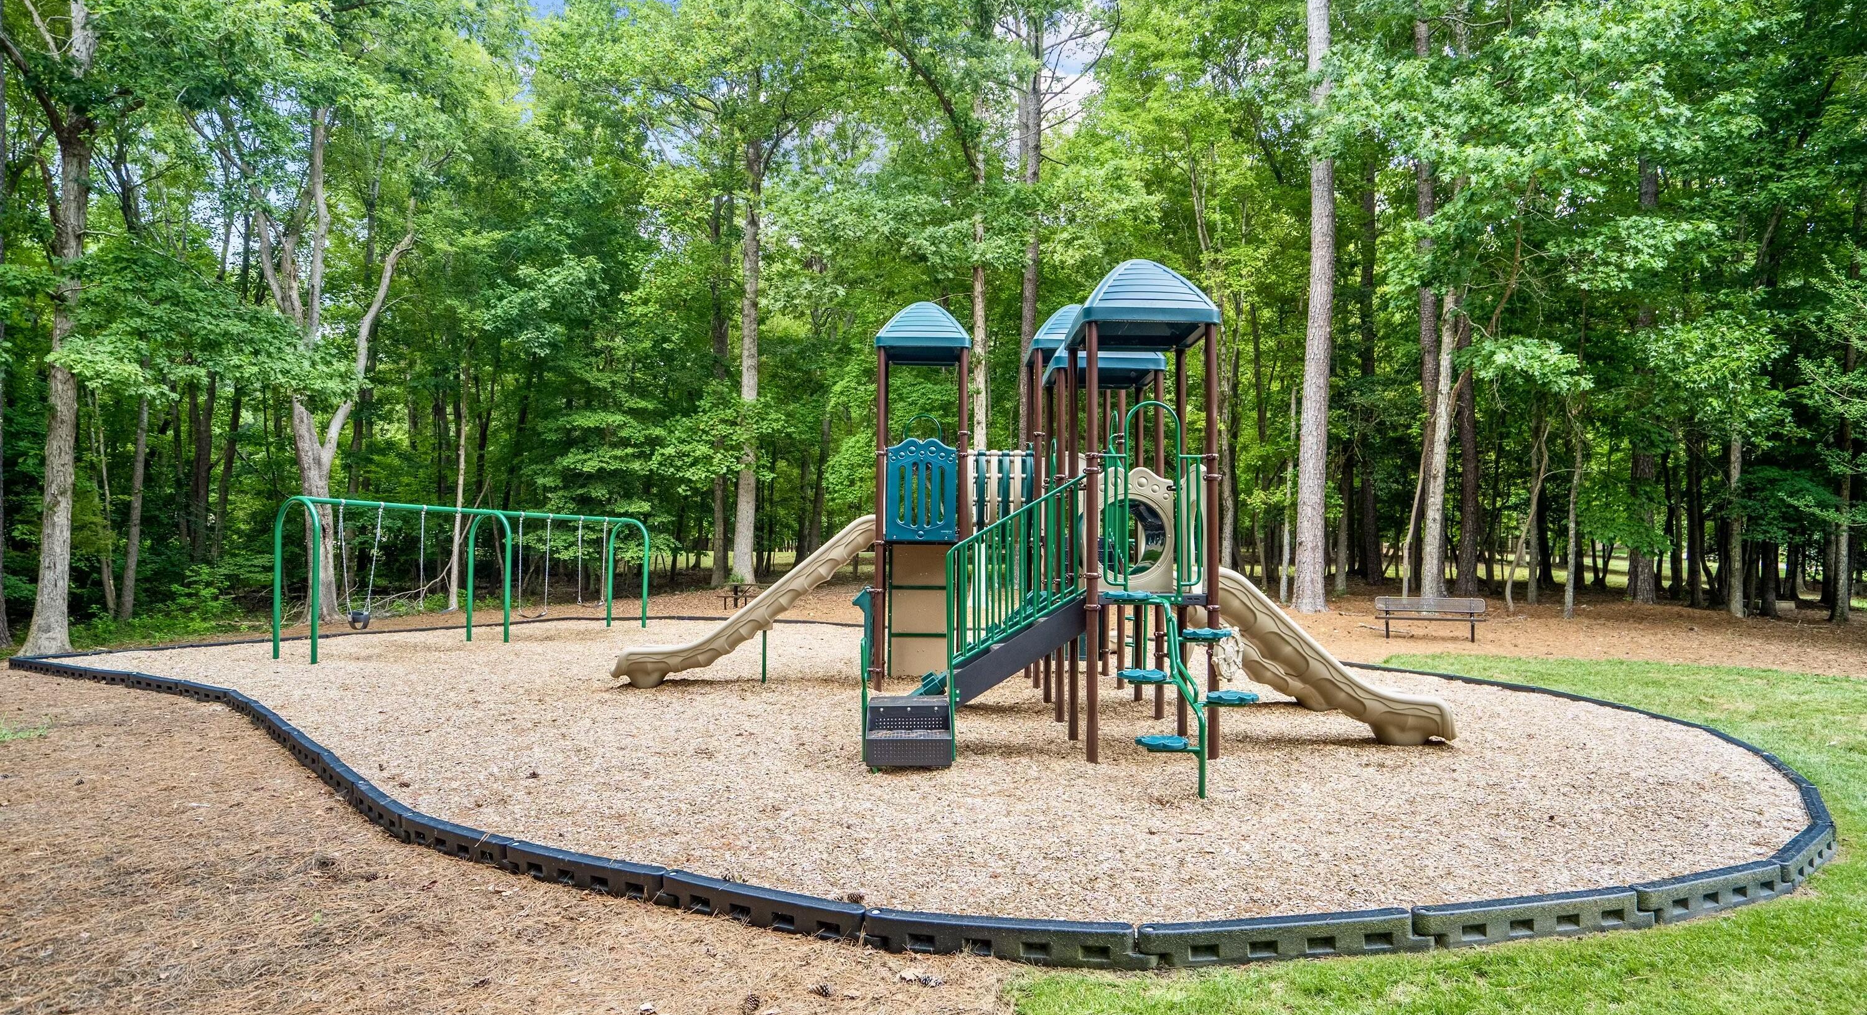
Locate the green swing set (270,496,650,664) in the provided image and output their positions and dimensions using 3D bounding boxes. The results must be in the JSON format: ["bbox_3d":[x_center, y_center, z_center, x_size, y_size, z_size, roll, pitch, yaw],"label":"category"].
[{"bbox_3d":[-7.727,1.145,17.318,1.050,2.370,7.000,-1,-2,24],"label":"green swing set"}]

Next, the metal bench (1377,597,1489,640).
[{"bbox_3d":[9.119,2.055,18.140,1.830,0.800,0.600,-1,-2,25],"label":"metal bench"}]

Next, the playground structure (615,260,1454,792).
[{"bbox_3d":[0.381,-0.170,10.513,8.400,4.600,7.200,0,-2,0],"label":"playground structure"}]

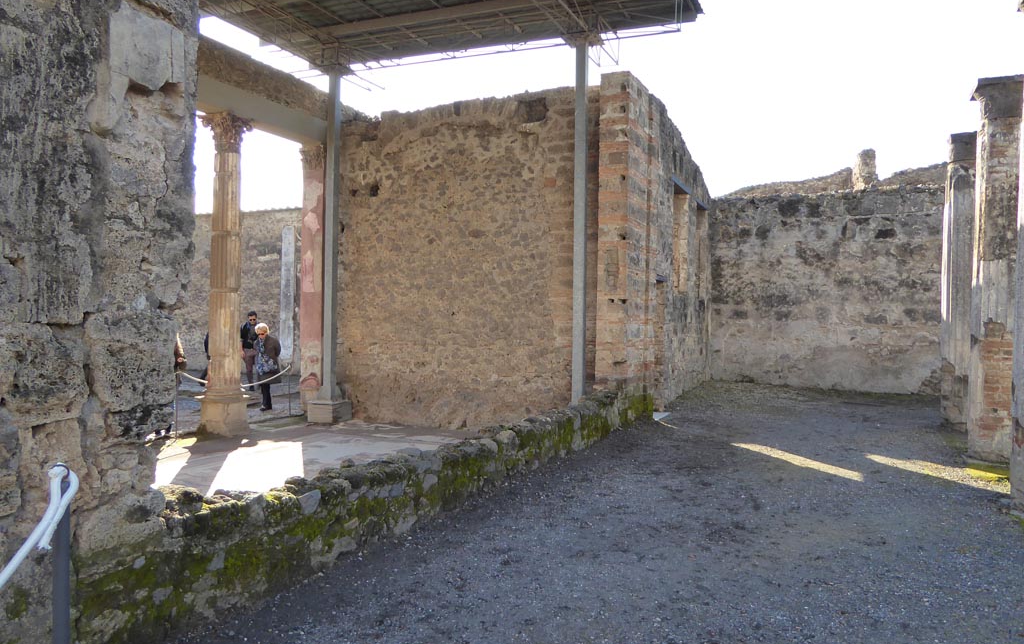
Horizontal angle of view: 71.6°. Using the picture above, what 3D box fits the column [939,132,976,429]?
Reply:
[{"bbox_3d":[6.711,-0.611,10.600,0.480,4.421,0.480,1,0,25],"label":"column"}]

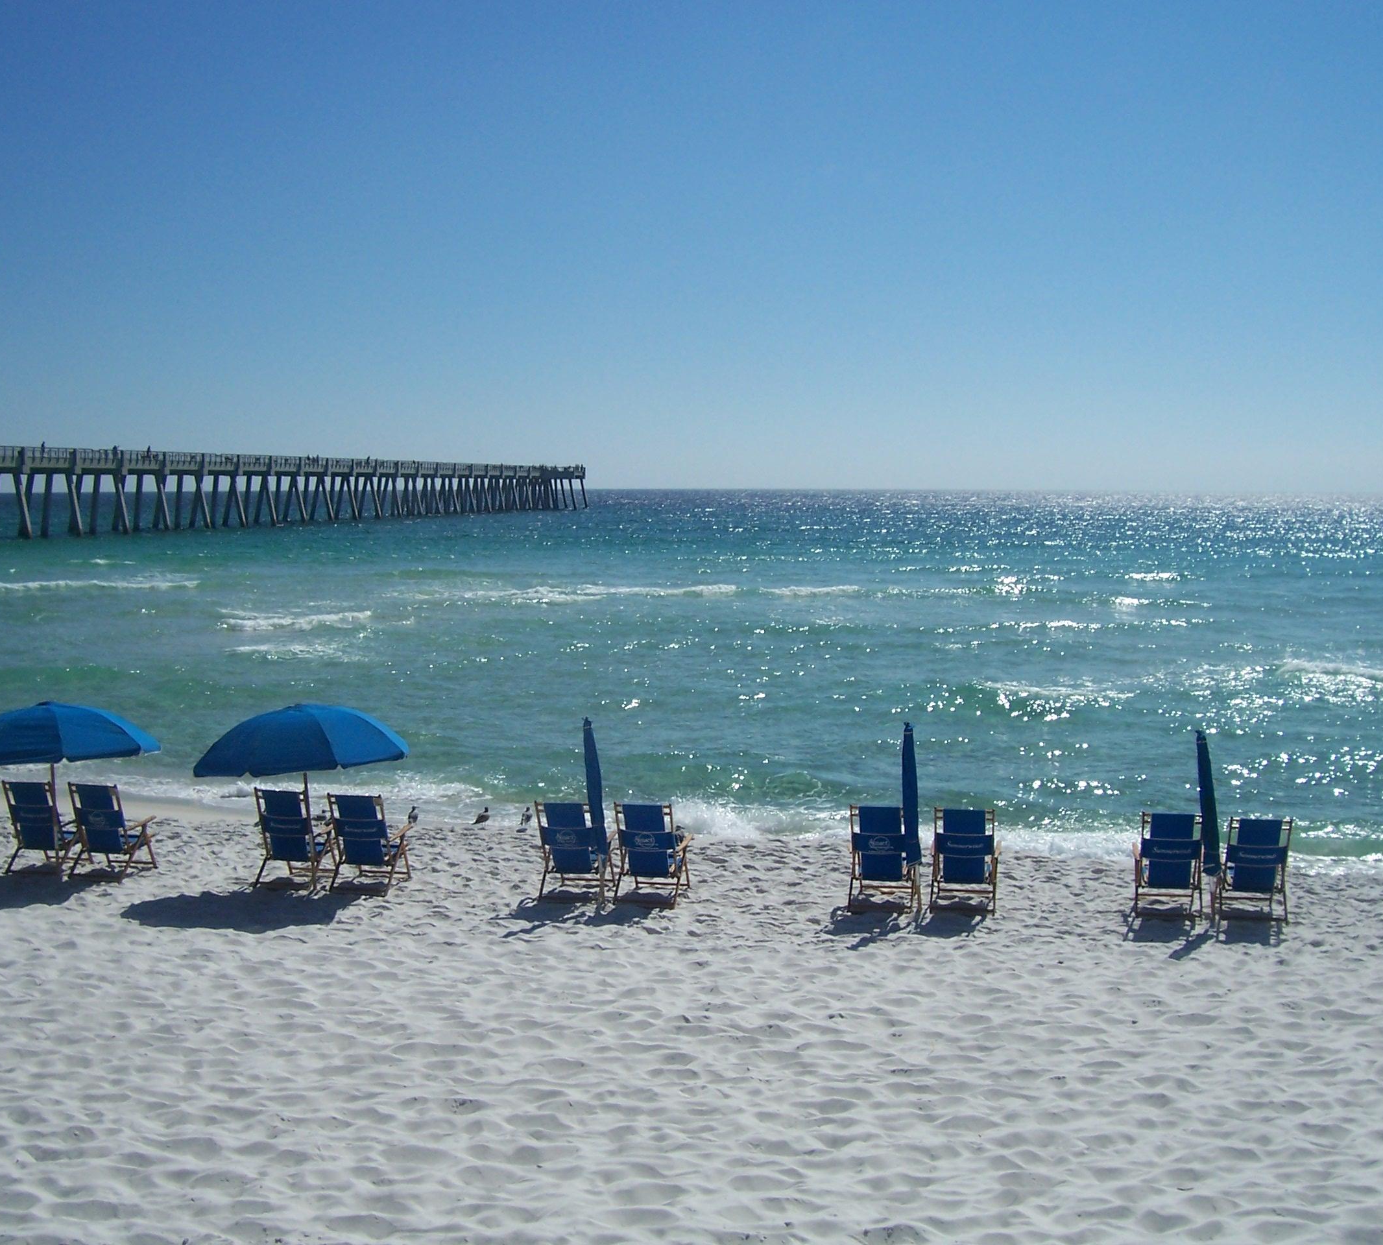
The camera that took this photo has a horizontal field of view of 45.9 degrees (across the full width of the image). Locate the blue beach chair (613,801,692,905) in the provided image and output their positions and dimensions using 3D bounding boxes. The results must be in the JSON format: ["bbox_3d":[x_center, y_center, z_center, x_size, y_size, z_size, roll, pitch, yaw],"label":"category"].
[{"bbox_3d":[-0.363,2.175,15.722,0.635,0.985,0.740,1,5,14],"label":"blue beach chair"}]

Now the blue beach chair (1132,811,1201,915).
[{"bbox_3d":[4.515,2.236,15.422,0.635,0.985,0.740,1,5,13],"label":"blue beach chair"}]

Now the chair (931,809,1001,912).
[{"bbox_3d":[2.594,2.199,15.410,0.635,0.985,0.740,1,5,13],"label":"chair"}]

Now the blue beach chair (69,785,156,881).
[{"bbox_3d":[-5.950,2.103,16.783,0.635,0.985,0.740,1,5,13],"label":"blue beach chair"}]

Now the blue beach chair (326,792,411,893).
[{"bbox_3d":[-3.191,2.141,16.230,0.635,0.985,0.740,1,5,13],"label":"blue beach chair"}]

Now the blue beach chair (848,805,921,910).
[{"bbox_3d":[1.840,2.194,15.551,0.635,0.985,0.740,1,5,13],"label":"blue beach chair"}]

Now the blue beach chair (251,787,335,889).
[{"bbox_3d":[-3.951,2.125,16.373,0.635,0.985,0.740,1,5,13],"label":"blue beach chair"}]

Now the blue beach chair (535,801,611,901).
[{"bbox_3d":[-1.109,2.173,15.933,0.635,0.985,0.740,1,5,14],"label":"blue beach chair"}]

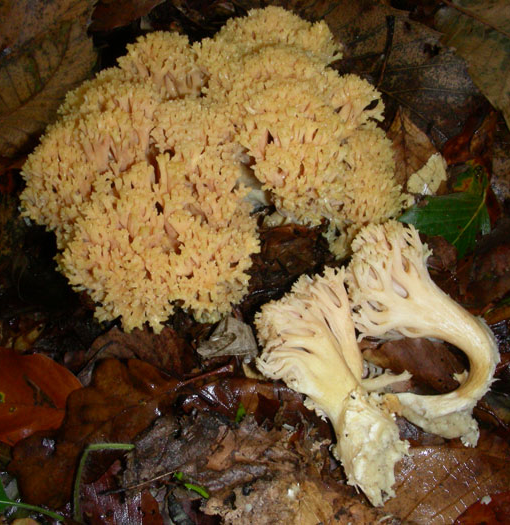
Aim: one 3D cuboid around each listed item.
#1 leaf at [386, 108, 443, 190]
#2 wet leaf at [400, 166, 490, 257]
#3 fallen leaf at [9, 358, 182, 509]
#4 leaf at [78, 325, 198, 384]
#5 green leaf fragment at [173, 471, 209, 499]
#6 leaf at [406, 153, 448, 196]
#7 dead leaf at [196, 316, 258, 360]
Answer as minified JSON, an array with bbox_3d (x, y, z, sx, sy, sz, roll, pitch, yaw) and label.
[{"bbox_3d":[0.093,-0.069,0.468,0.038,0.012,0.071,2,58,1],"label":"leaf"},{"bbox_3d":[0.117,-0.035,0.445,0.047,0.014,0.068,27,62,16],"label":"wet leaf"},{"bbox_3d":[-0.076,0.078,0.370,0.090,0.016,0.048,-38,65,-21],"label":"fallen leaf"},{"bbox_3d":[-0.060,0.047,0.391,0.060,0.015,0.037,-4,58,-2],"label":"leaf"},{"bbox_3d":[-0.029,0.103,0.358,0.020,0.004,0.003,29,62,17],"label":"green leaf fragment"},{"bbox_3d":[0.105,-0.051,0.455,0.037,0.006,0.020,-38,65,-21],"label":"leaf"},{"bbox_3d":[-0.014,0.040,0.398,0.032,0.015,0.026,5,58,3],"label":"dead leaf"}]

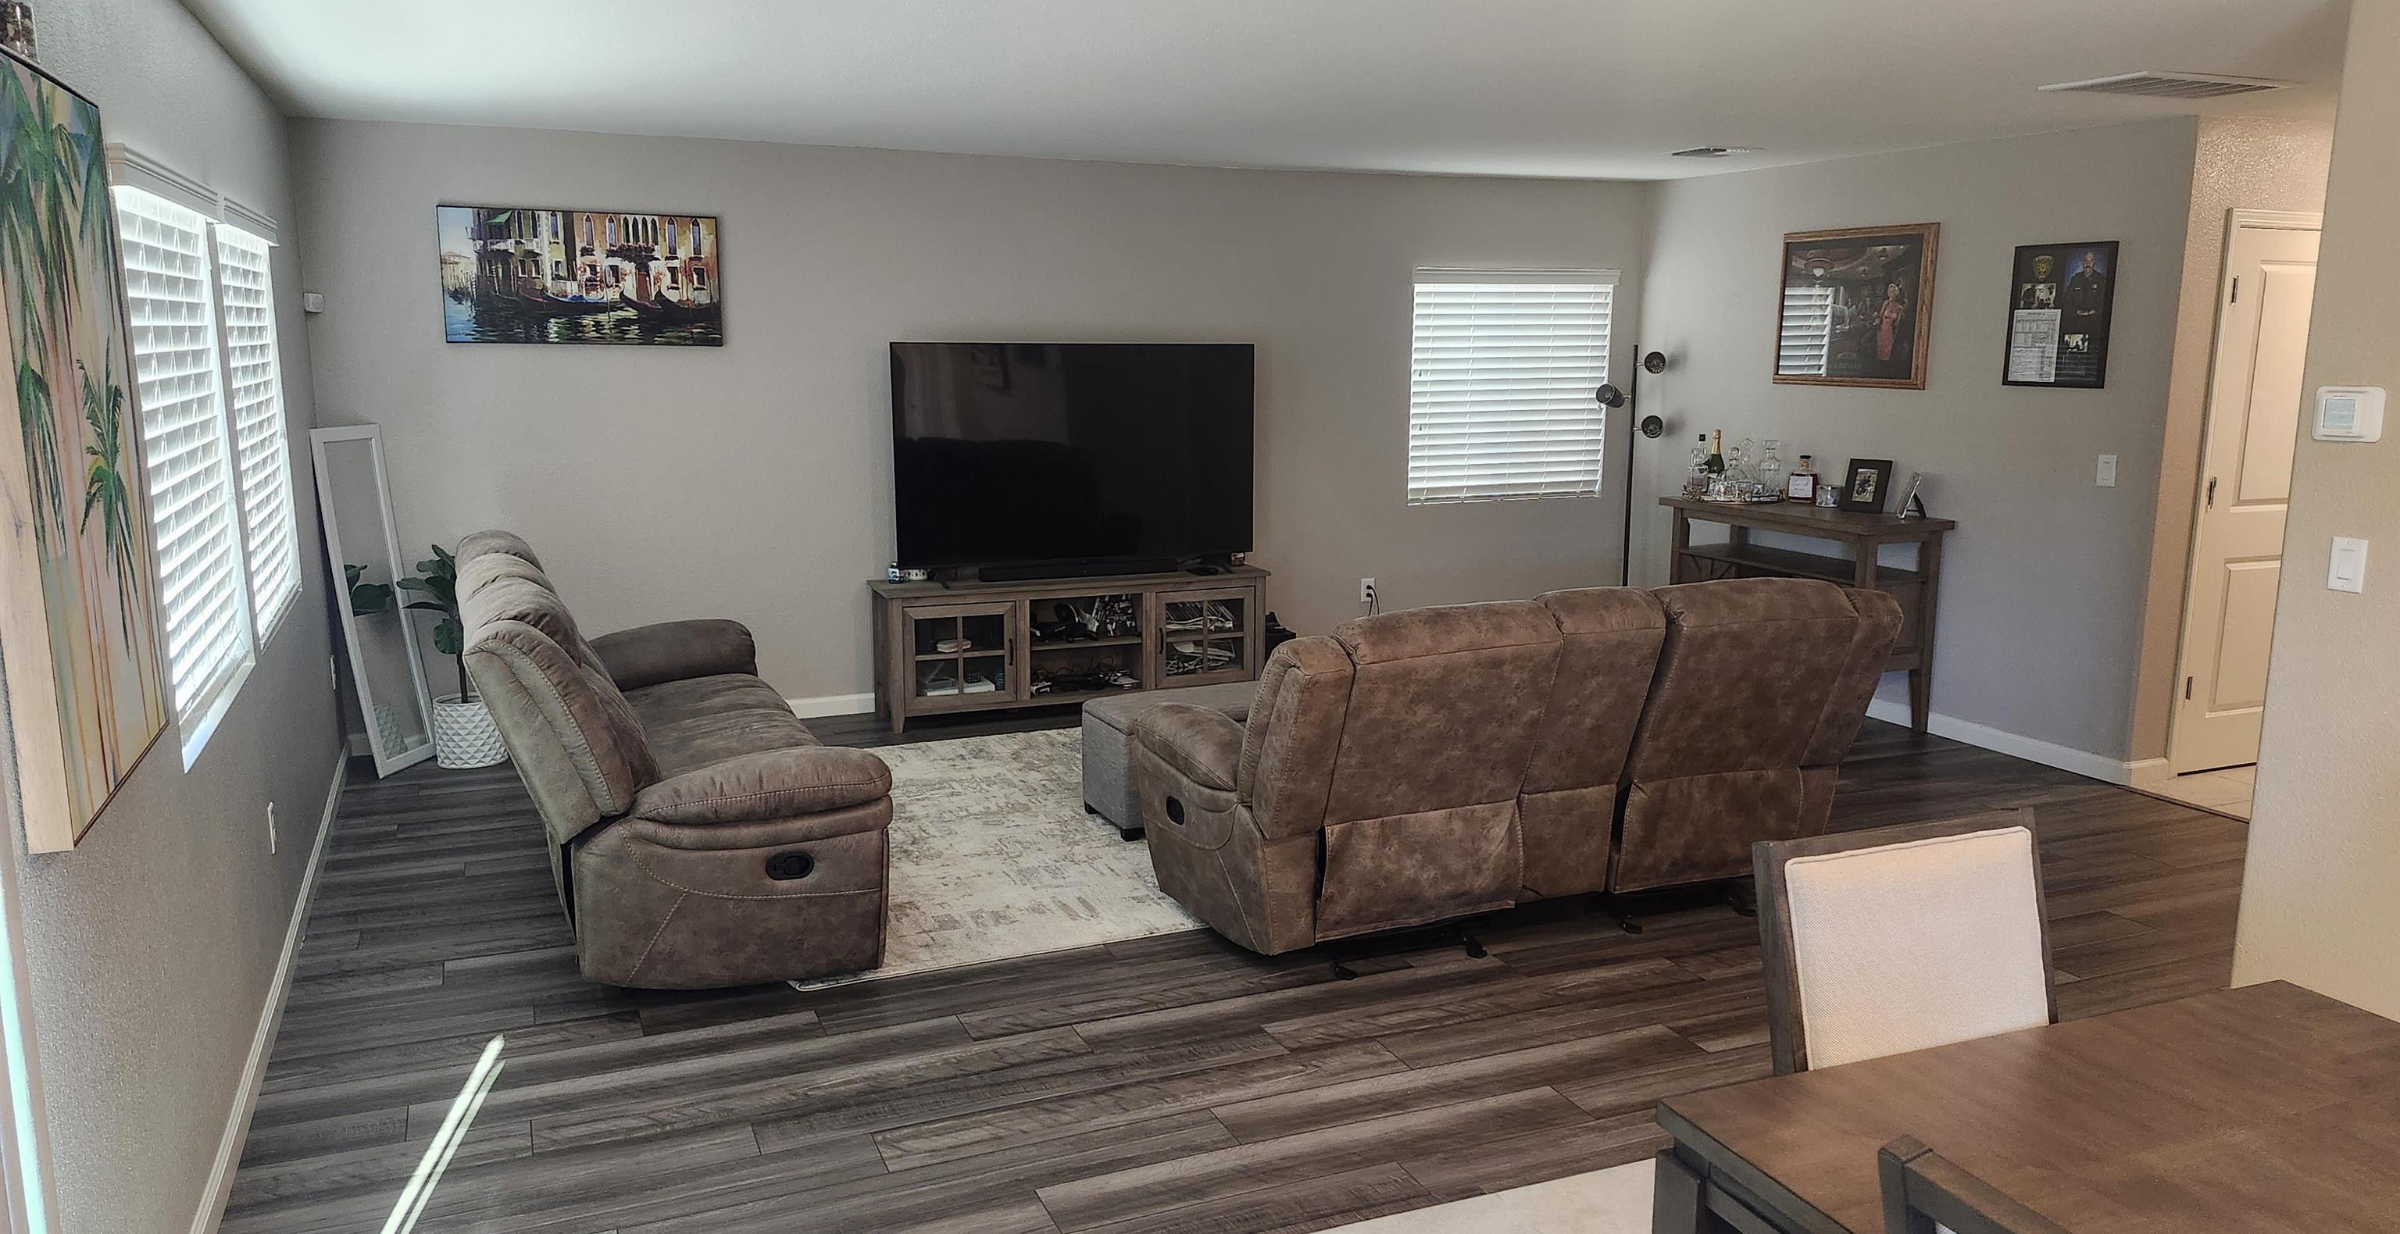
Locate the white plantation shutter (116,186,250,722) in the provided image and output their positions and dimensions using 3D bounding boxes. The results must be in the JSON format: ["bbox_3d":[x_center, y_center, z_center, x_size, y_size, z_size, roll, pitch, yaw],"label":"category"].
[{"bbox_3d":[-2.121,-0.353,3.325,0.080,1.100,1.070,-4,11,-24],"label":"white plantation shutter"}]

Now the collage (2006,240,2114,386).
[{"bbox_3d":[3.263,-1.147,6.070,0.025,0.551,0.460,-4,11,-23],"label":"collage"}]

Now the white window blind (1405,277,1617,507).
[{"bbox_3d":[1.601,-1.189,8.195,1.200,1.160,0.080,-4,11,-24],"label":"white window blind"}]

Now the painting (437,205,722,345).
[{"bbox_3d":[-2.435,-1.342,6.328,1.030,0.523,0.035,-4,11,-24],"label":"painting"}]

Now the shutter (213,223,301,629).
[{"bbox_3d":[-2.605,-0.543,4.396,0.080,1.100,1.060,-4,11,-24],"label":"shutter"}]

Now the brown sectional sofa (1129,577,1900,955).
[{"bbox_3d":[0.960,0.351,4.782,2.130,0.970,0.970,-4,11,-24],"label":"brown sectional sofa"}]

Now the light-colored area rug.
[{"bbox_3d":[-0.100,0.654,5.679,3.050,0.012,2.349,-4,11,-23],"label":"light-colored area rug"}]

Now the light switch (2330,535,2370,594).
[{"bbox_3d":[2.455,-0.108,3.411,0.006,0.118,0.074,-4,11,-23],"label":"light switch"}]

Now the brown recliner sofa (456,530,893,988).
[{"bbox_3d":[-1.668,0.306,4.817,0.966,0.970,2.143,-4,11,-23],"label":"brown recliner sofa"}]

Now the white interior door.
[{"bbox_3d":[4.094,-0.459,6.106,0.860,2.100,0.070,-4,11,-24],"label":"white interior door"}]

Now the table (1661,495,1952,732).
[{"bbox_3d":[2.670,-0.030,7.122,0.493,0.900,1.217,-4,11,-23],"label":"table"}]

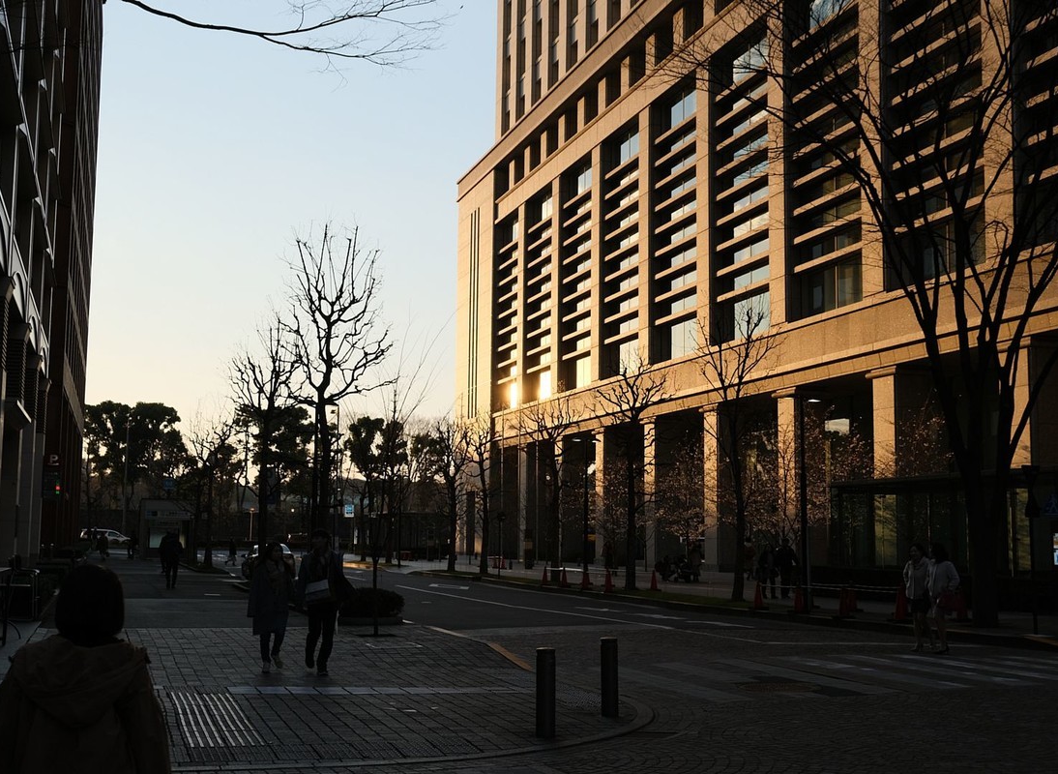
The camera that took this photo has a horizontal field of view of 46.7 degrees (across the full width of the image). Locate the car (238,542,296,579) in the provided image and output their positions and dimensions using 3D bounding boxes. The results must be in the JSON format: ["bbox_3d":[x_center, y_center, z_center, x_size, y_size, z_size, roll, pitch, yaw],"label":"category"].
[{"bbox_3d":[-10.631,7.059,50.087,1.750,1.430,4.600,3,-7,-19],"label":"car"}]

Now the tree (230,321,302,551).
[{"bbox_3d":[-9.177,2.263,42.658,2.400,9.200,2.400,3,-7,-19],"label":"tree"}]

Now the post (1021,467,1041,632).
[{"bbox_3d":[9.460,3.055,23.065,0.420,3.140,0.130,3,-7,-19],"label":"post"}]

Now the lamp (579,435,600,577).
[{"bbox_3d":[2.269,4.498,44.240,0.750,5.330,0.300,3,-7,-19],"label":"lamp"}]

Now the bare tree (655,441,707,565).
[{"bbox_3d":[7.526,5.842,60.139,2.500,6.620,2.500,0,-7,0],"label":"bare tree"}]

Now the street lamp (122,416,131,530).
[{"bbox_3d":[-36.986,8.657,112.750,0.500,12.400,1.300,1,-7,-6],"label":"street lamp"}]

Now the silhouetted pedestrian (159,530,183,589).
[{"bbox_3d":[-10.552,5.122,36.404,0.540,1.720,0.400,3,-7,-19],"label":"silhouetted pedestrian"}]

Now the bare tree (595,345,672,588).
[{"bbox_3d":[3.293,2.677,38.442,2.350,7.300,2.350,1,-7,0],"label":"bare tree"}]

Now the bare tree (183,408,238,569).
[{"bbox_3d":[-16.892,5.337,64.932,2.700,8.410,2.700,3,-7,-19],"label":"bare tree"}]

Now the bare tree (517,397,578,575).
[{"bbox_3d":[0.808,3.796,45.917,2.300,6.900,2.300,1,-7,0],"label":"bare tree"}]

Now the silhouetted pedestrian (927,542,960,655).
[{"bbox_3d":[6.084,3.113,18.099,0.420,1.630,0.460,5,-8,-30],"label":"silhouetted pedestrian"}]

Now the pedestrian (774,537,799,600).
[{"bbox_3d":[7.241,5.103,34.603,0.620,1.710,0.420,3,-7,-18],"label":"pedestrian"}]

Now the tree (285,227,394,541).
[{"bbox_3d":[-4.914,0.594,31.673,2.500,9.900,2.600,3,-7,-19],"label":"tree"}]

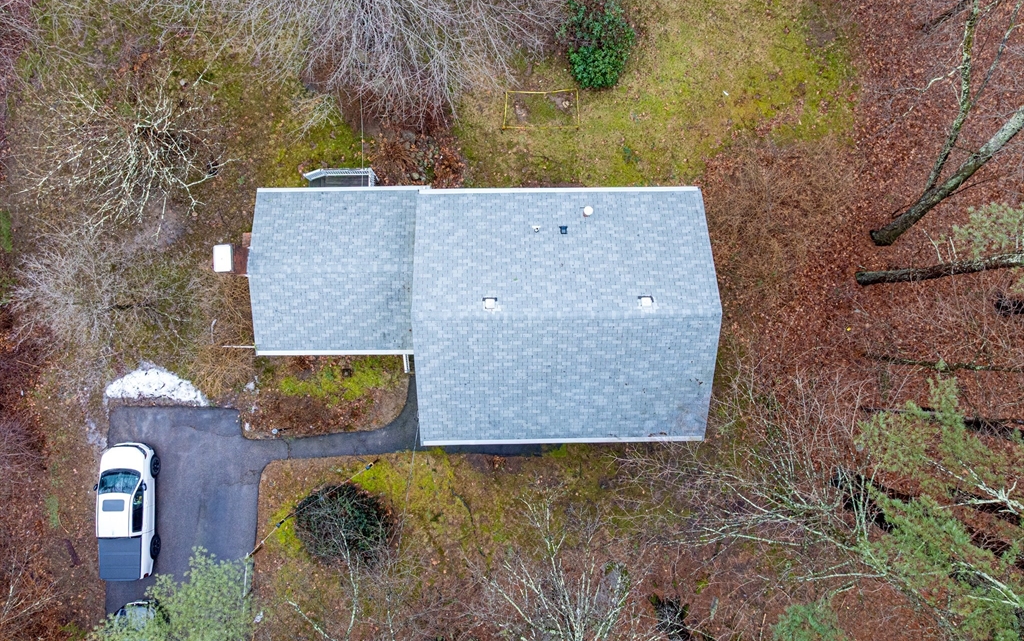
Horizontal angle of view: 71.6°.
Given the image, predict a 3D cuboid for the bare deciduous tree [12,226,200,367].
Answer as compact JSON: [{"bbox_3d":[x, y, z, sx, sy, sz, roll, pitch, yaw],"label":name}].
[{"bbox_3d":[-14.200,-0.800,25.800,5.300,5.600,5.000,0,90,0],"label":"bare deciduous tree"}]

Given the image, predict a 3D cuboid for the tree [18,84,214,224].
[{"bbox_3d":[-14.100,-5.550,25.850,6.100,5.500,4.800,0,90,0],"label":"tree"}]

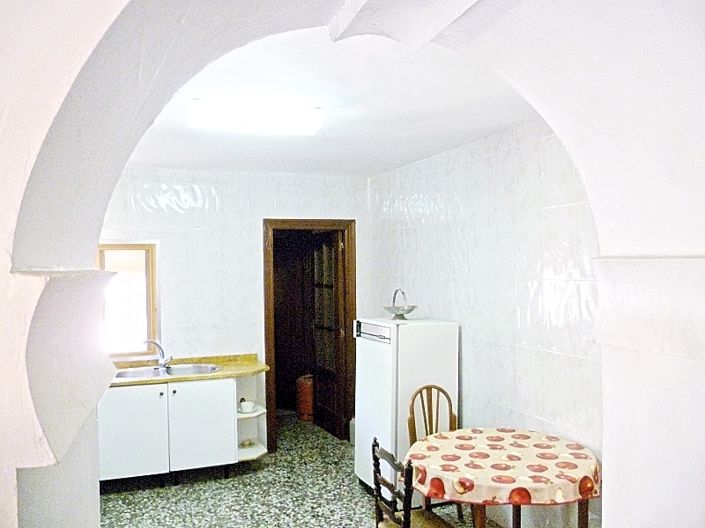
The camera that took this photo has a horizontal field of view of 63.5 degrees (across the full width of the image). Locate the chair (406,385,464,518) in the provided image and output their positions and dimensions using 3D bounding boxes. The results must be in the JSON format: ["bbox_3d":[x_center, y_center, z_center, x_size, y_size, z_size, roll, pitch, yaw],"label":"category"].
[{"bbox_3d":[0.592,1.260,3.581,0.433,0.916,0.463,0,0,-22],"label":"chair"}]

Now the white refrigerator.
[{"bbox_3d":[0.400,1.067,4.279,0.552,1.305,0.569,0,0,-24],"label":"white refrigerator"}]

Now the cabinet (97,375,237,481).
[{"bbox_3d":[-1.513,1.275,4.656,1.064,0.729,0.522,0,0,-22],"label":"cabinet"}]

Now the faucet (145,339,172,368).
[{"bbox_3d":[-1.639,0.771,4.792,0.246,0.236,0.069,0,0,-38],"label":"faucet"}]

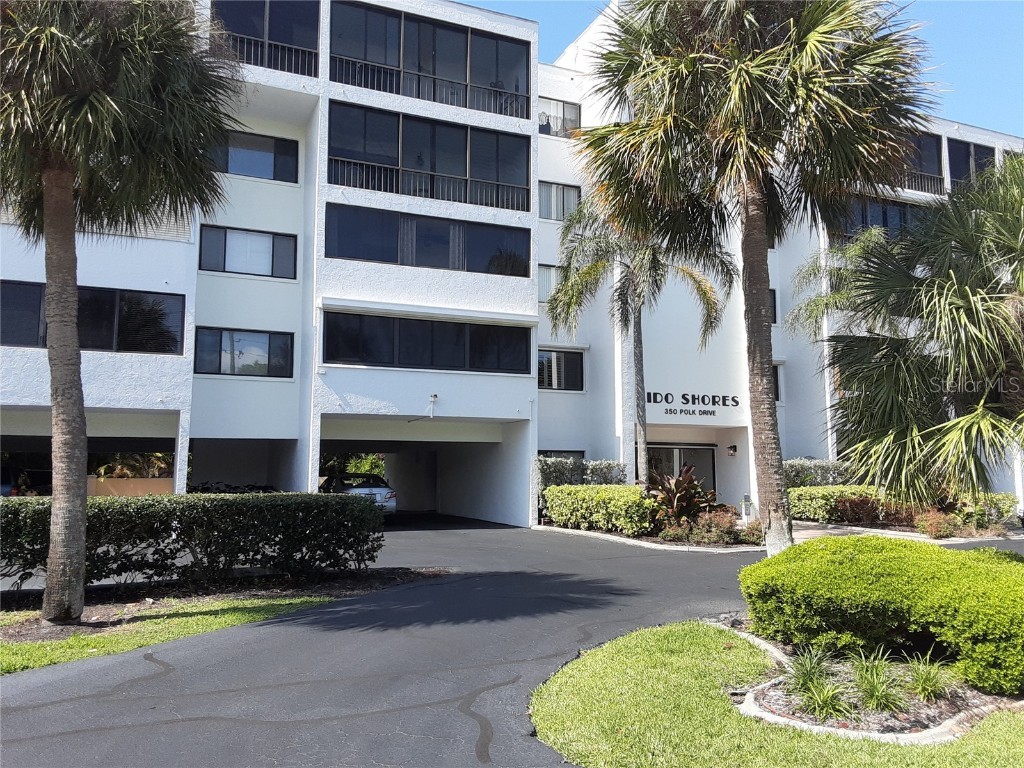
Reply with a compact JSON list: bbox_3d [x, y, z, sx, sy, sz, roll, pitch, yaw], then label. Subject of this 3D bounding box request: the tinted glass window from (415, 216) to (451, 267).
[{"bbox_3d":[-2.138,-3.795,21.653,1.067,1.356,0.100,3,-7,-24],"label":"tinted glass window"}]

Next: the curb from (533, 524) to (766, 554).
[{"bbox_3d":[2.735,3.520,18.592,2.000,0.140,7.500,3,-7,-24],"label":"curb"}]

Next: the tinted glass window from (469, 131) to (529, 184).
[{"bbox_3d":[-0.338,-6.427,22.729,1.843,1.484,0.100,3,-7,-24],"label":"tinted glass window"}]

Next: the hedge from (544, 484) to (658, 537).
[{"bbox_3d":[2.155,3.062,19.592,1.050,1.150,4.200,3,-7,-24],"label":"hedge"}]

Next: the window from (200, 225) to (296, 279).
[{"bbox_3d":[-7.124,-3.580,21.673,2.521,1.271,0.100,3,-7,-24],"label":"window"}]

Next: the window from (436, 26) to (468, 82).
[{"bbox_3d":[-1.629,-9.056,21.923,0.927,1.506,0.100,3,-6,-23],"label":"window"}]

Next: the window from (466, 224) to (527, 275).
[{"bbox_3d":[-0.358,-3.683,21.953,1.927,1.376,0.100,3,-6,-23],"label":"window"}]

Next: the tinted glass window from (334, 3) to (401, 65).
[{"bbox_3d":[-3.807,-9.187,20.986,1.857,1.526,0.100,3,-6,-23],"label":"tinted glass window"}]

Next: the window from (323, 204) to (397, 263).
[{"bbox_3d":[-3.808,-3.830,20.462,1.873,1.390,0.100,3,-6,-23],"label":"window"}]

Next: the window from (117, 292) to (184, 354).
[{"bbox_3d":[-8.413,-1.425,18.622,1.499,1.433,0.100,3,-7,-24],"label":"window"}]

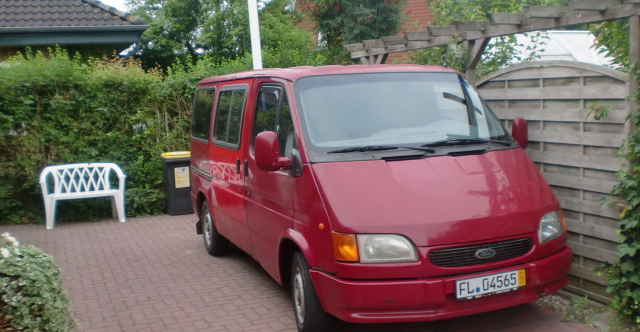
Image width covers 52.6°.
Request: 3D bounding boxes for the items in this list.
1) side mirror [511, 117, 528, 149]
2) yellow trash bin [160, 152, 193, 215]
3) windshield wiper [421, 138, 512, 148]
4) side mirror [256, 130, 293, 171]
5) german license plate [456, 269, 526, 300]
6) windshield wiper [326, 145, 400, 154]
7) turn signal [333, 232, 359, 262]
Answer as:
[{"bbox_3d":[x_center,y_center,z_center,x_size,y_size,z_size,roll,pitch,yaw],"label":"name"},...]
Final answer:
[{"bbox_3d":[1.637,-0.258,5.282,0.190,0.262,0.110,-5,7,-32],"label":"side mirror"},{"bbox_3d":[-2.213,0.276,10.216,0.480,0.940,0.550,-4,6,-21],"label":"yellow trash bin"},{"bbox_3d":[1.107,-0.177,4.798,0.890,0.060,0.080,-5,7,-32],"label":"windshield wiper"},{"bbox_3d":[-0.315,-0.106,4.487,0.265,0.270,0.130,-3,6,-15],"label":"side mirror"},{"bbox_3d":[1.071,0.732,4.020,0.520,0.115,0.015,-4,3,-22],"label":"german license plate"},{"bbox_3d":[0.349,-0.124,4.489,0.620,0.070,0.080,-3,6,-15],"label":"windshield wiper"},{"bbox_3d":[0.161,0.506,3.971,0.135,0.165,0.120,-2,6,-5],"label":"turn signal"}]

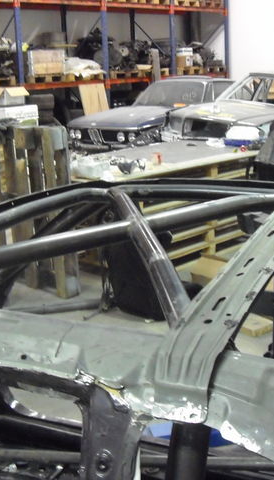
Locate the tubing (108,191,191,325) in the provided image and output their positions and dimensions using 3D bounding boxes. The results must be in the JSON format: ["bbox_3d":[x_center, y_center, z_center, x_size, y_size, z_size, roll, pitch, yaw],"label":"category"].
[{"bbox_3d":[-0.009,-0.015,1.636,0.043,0.043,1.261,-4,14,-5],"label":"tubing"}]

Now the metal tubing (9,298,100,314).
[{"bbox_3d":[-0.596,0.480,4.762,0.684,0.057,0.057,-4,15,-4],"label":"metal tubing"}]

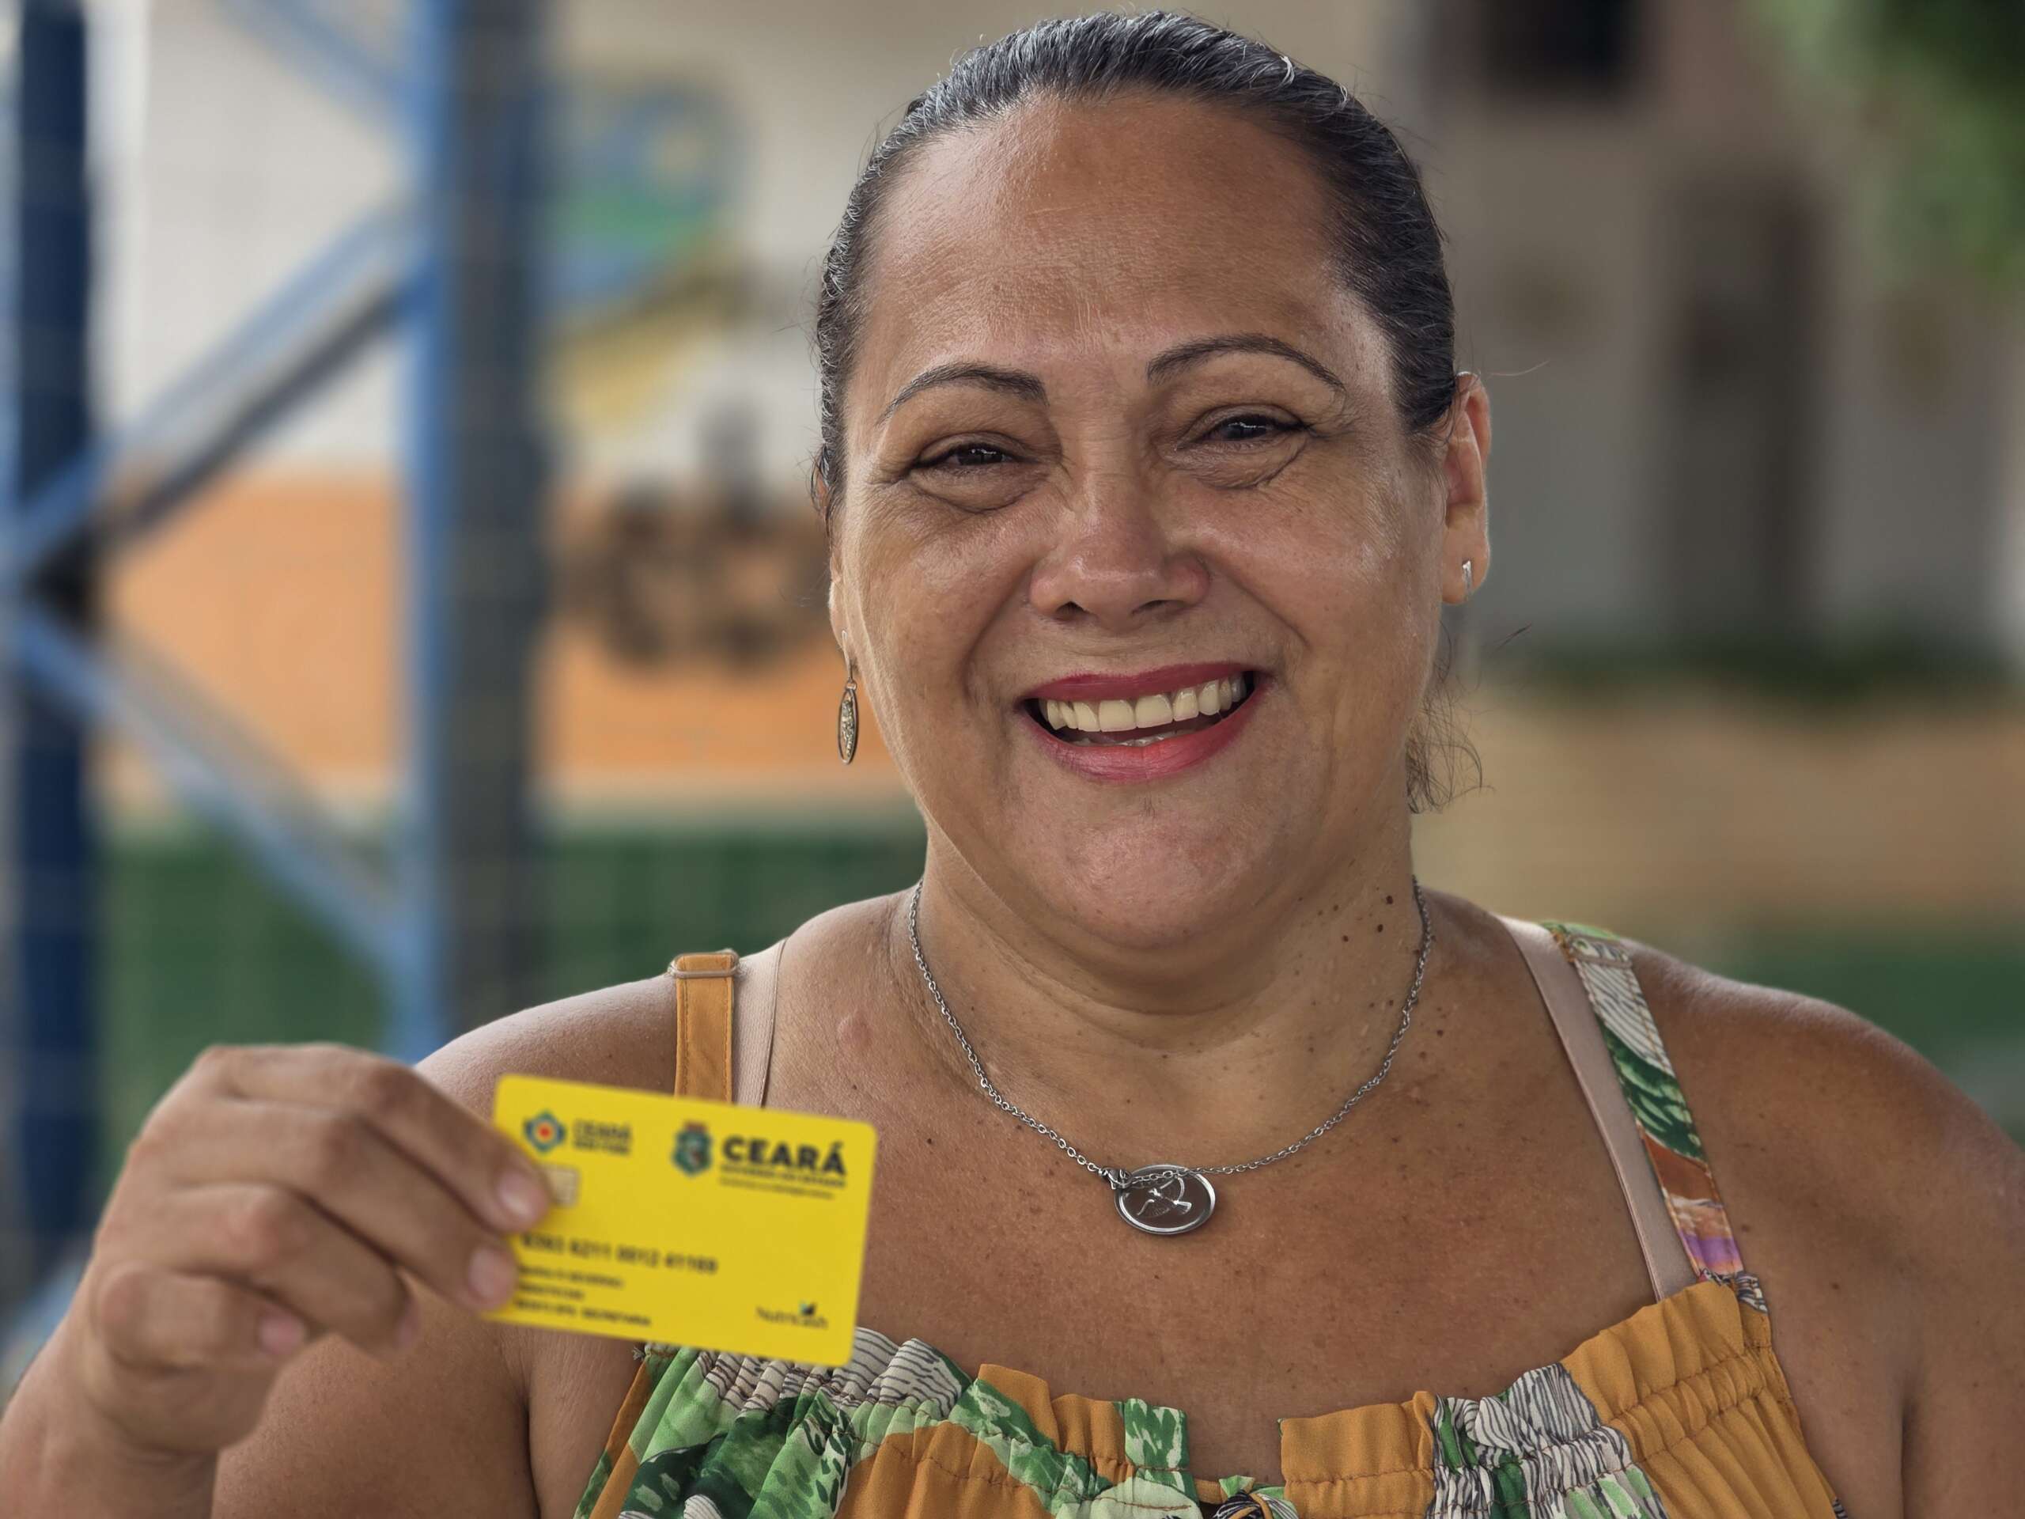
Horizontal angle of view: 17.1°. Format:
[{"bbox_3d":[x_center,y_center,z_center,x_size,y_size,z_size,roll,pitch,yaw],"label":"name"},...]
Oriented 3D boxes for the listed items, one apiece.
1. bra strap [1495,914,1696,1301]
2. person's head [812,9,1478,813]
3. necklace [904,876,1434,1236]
[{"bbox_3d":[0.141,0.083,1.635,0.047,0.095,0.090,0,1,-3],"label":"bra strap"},{"bbox_3d":[0.033,-0.074,1.680,0.168,0.226,0.212,-5,-1,4],"label":"person's head"},{"bbox_3d":[0.038,0.067,1.640,0.130,0.092,0.133,0,1,0],"label":"necklace"}]

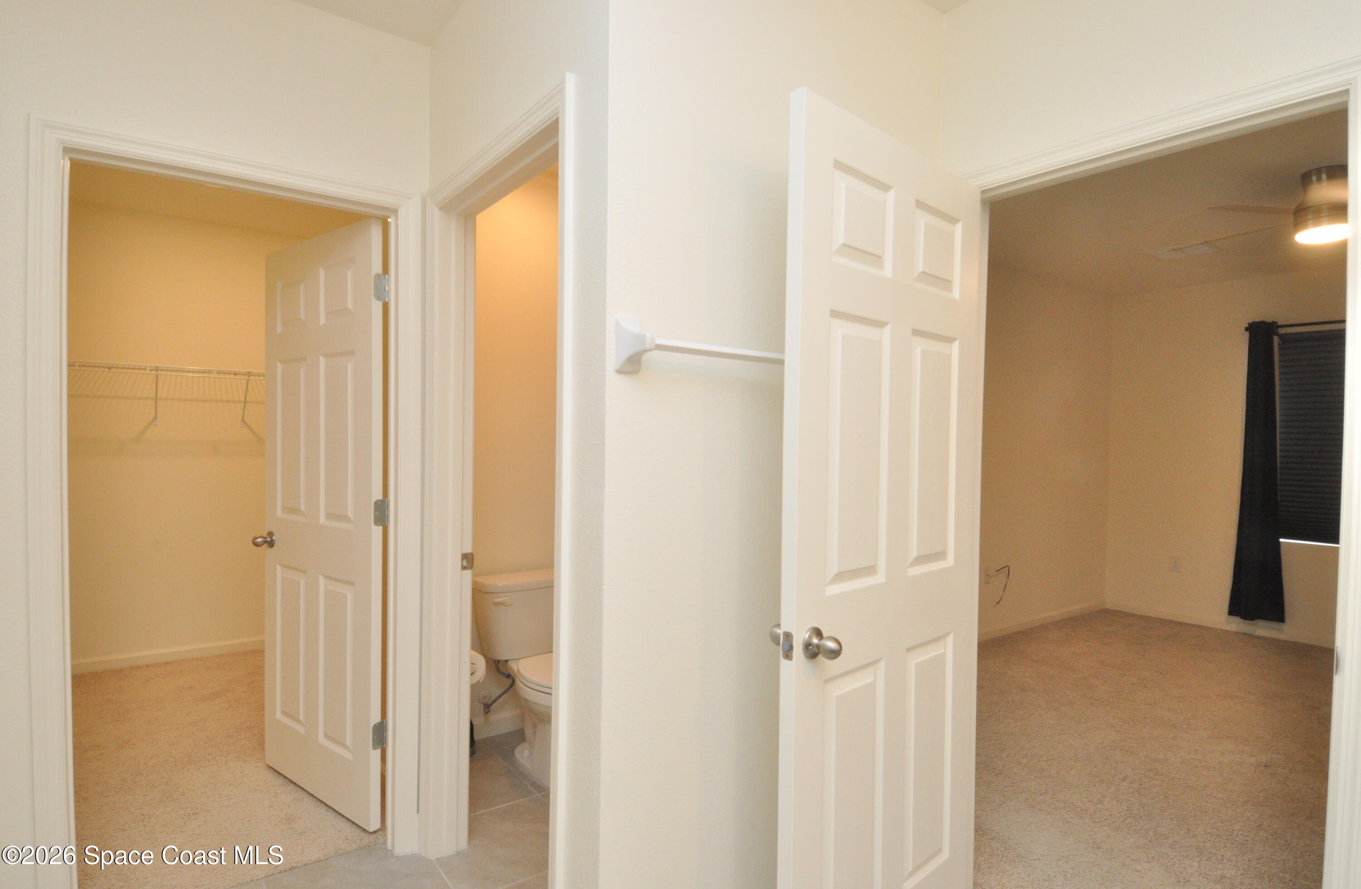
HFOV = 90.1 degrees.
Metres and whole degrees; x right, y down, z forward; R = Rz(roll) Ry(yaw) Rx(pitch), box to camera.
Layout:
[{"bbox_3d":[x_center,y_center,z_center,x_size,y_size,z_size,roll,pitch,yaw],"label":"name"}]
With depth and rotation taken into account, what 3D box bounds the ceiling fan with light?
[{"bbox_3d":[2.893,-1.071,2.990,1.300,0.265,1.300,0,1,-37],"label":"ceiling fan with light"}]

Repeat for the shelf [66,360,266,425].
[{"bbox_3d":[-2.744,-0.260,3.924,1.450,0.335,0.315,0,1,-37],"label":"shelf"}]

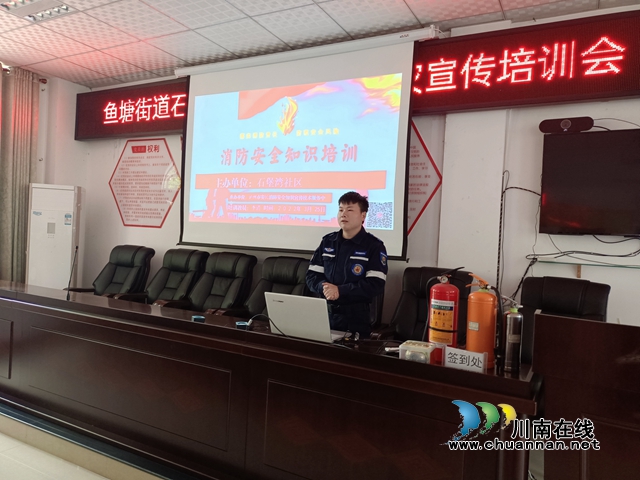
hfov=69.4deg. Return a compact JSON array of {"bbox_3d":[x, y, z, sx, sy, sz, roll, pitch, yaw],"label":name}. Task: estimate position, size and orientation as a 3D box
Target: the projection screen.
[{"bbox_3d":[-0.342,-0.769,4.246,2.400,1.740,0.050,3,1,28],"label":"projection screen"}]

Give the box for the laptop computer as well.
[{"bbox_3d":[-0.050,0.390,2.422,0.350,0.224,0.335,3,1,25],"label":"laptop computer"}]

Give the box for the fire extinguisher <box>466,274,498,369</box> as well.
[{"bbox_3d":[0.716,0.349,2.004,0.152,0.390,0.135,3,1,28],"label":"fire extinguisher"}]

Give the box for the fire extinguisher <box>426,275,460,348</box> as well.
[{"bbox_3d":[0.563,0.333,2.046,0.160,0.405,0.140,3,1,28],"label":"fire extinguisher"}]

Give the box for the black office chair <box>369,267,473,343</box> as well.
[{"bbox_3d":[0.724,0.816,3.224,0.640,1.190,0.700,3,1,28],"label":"black office chair"}]

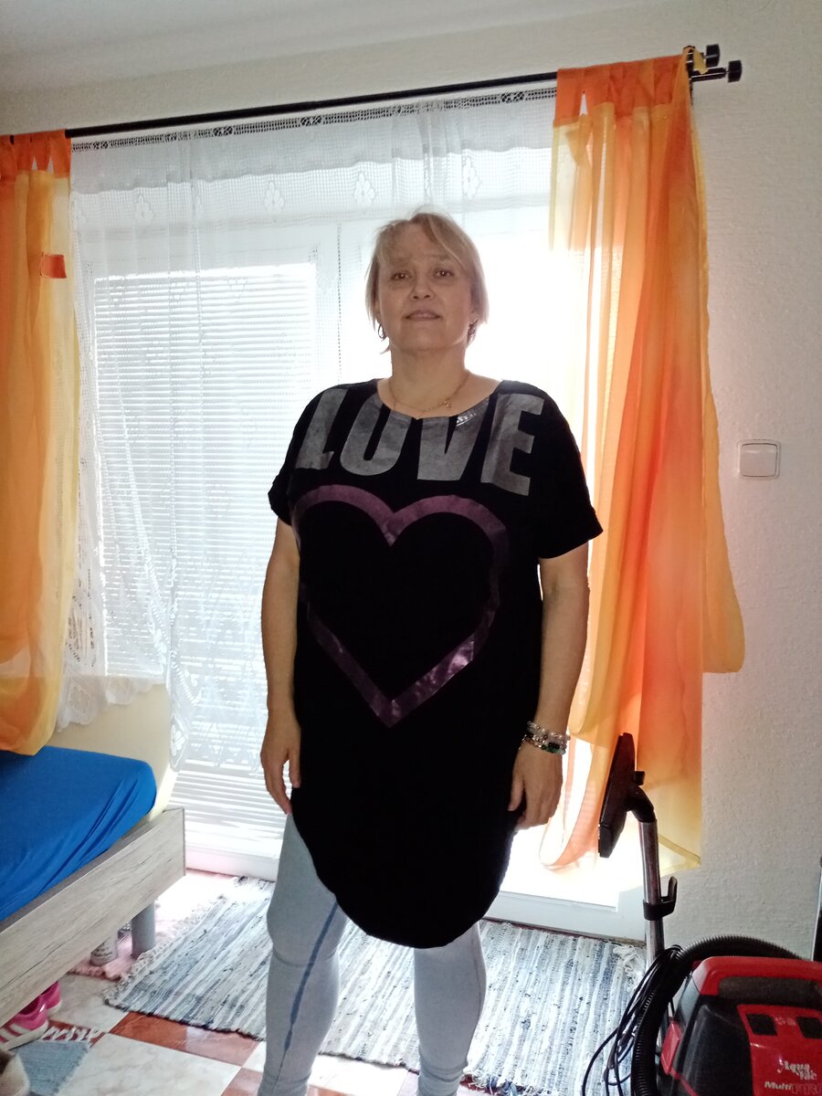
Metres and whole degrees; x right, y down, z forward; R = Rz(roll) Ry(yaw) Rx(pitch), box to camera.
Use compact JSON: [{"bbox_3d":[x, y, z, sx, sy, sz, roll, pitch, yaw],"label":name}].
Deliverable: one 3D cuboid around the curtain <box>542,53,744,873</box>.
[{"bbox_3d":[0.487,-0.124,1.692,0.395,1.675,0.150,2,6,16],"label":"curtain"}]

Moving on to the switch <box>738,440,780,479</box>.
[{"bbox_3d":[0.725,-0.183,1.712,0.082,0.082,0.015,2,6,16],"label":"switch"}]

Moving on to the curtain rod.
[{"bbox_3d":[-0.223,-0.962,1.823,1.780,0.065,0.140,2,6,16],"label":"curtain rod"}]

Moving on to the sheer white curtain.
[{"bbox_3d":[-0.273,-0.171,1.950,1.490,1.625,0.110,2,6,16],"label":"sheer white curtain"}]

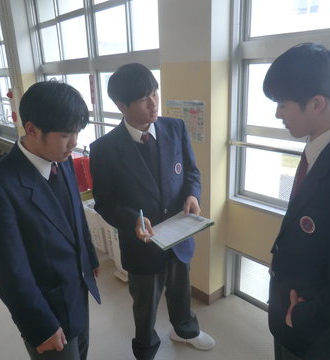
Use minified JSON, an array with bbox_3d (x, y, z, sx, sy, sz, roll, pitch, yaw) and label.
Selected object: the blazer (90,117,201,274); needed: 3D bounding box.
[{"bbox_3d":[-0.088,0.068,1.698,0.540,0.730,0.380,-11,20,-27],"label":"blazer"}]

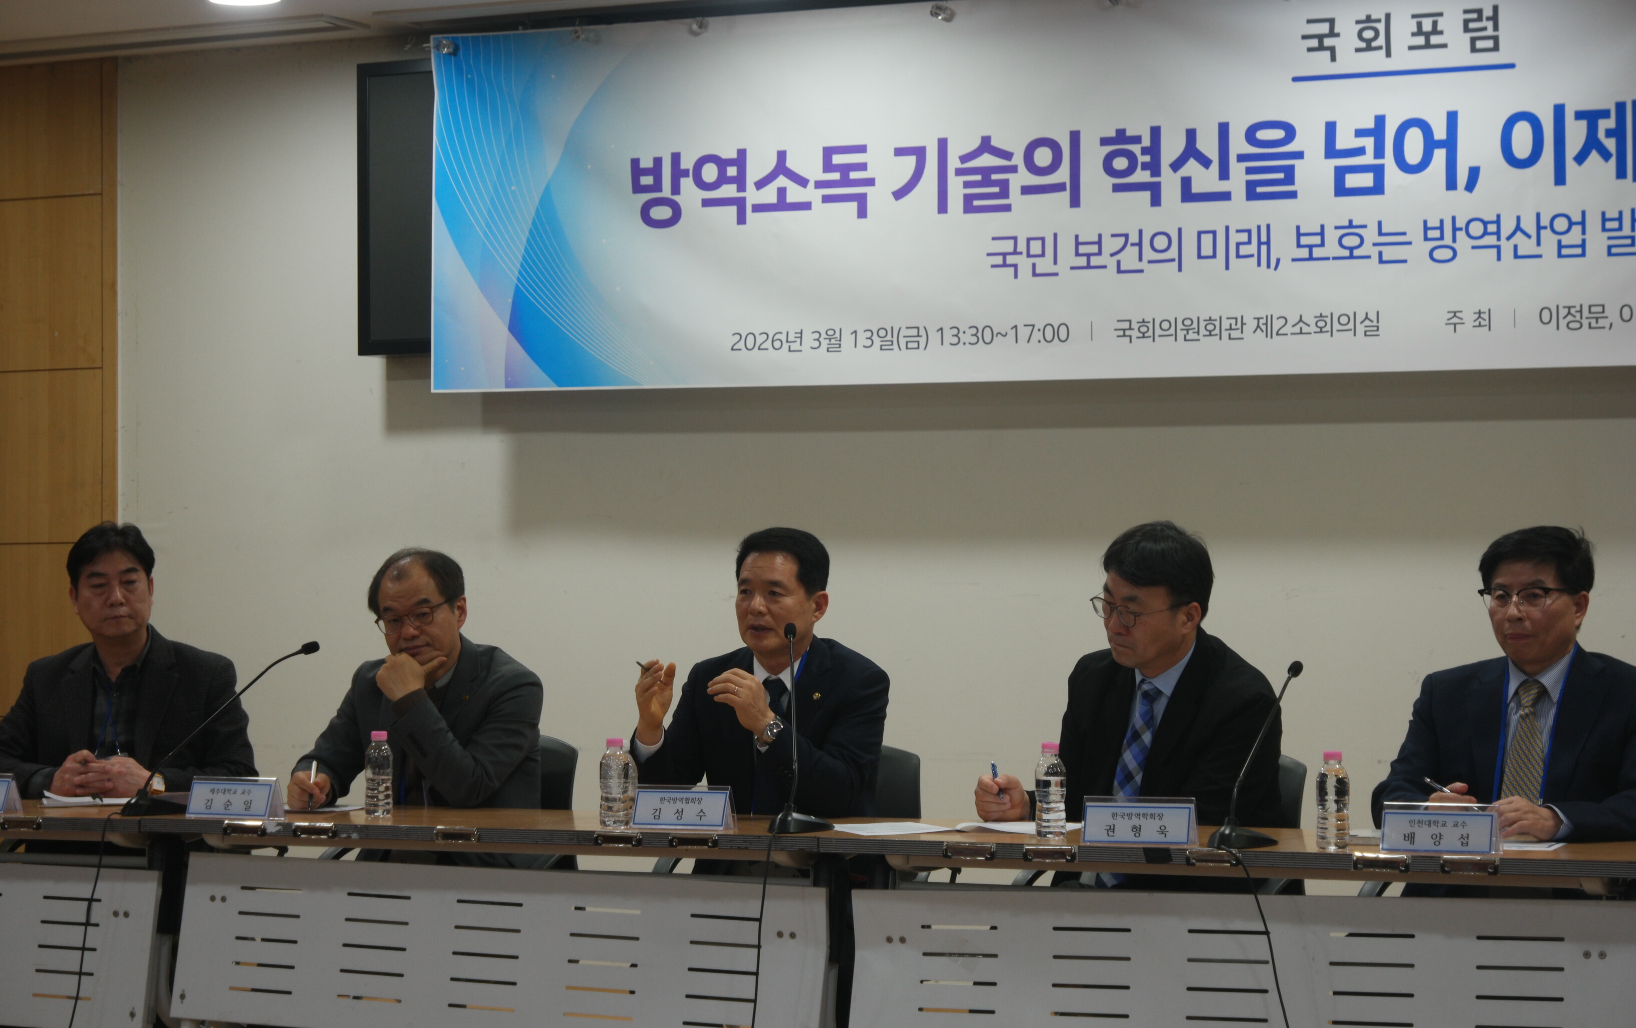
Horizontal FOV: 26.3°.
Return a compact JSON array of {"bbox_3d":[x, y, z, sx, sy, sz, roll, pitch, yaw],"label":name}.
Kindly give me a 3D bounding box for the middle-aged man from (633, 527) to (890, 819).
[{"bbox_3d":[-0.083,0.678,7.172,0.540,1.300,0.780,-1,-1,27],"label":"middle-aged man"}]

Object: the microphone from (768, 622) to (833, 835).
[{"bbox_3d":[-0.031,0.403,6.678,0.136,0.388,0.309,-1,-1,14],"label":"microphone"}]

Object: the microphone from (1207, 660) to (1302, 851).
[{"bbox_3d":[0.803,0.426,6.274,0.095,0.317,0.364,-1,-1,27],"label":"microphone"}]

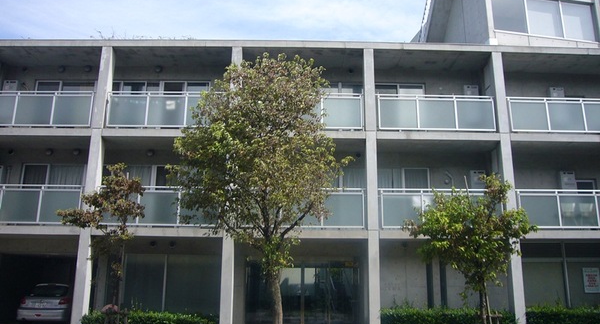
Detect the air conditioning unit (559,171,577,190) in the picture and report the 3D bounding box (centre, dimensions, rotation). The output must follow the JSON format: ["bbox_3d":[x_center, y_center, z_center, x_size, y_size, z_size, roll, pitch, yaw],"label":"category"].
[{"bbox_3d":[8.515,0.713,15.498,0.470,0.720,0.250,1,-13,-1],"label":"air conditioning unit"}]

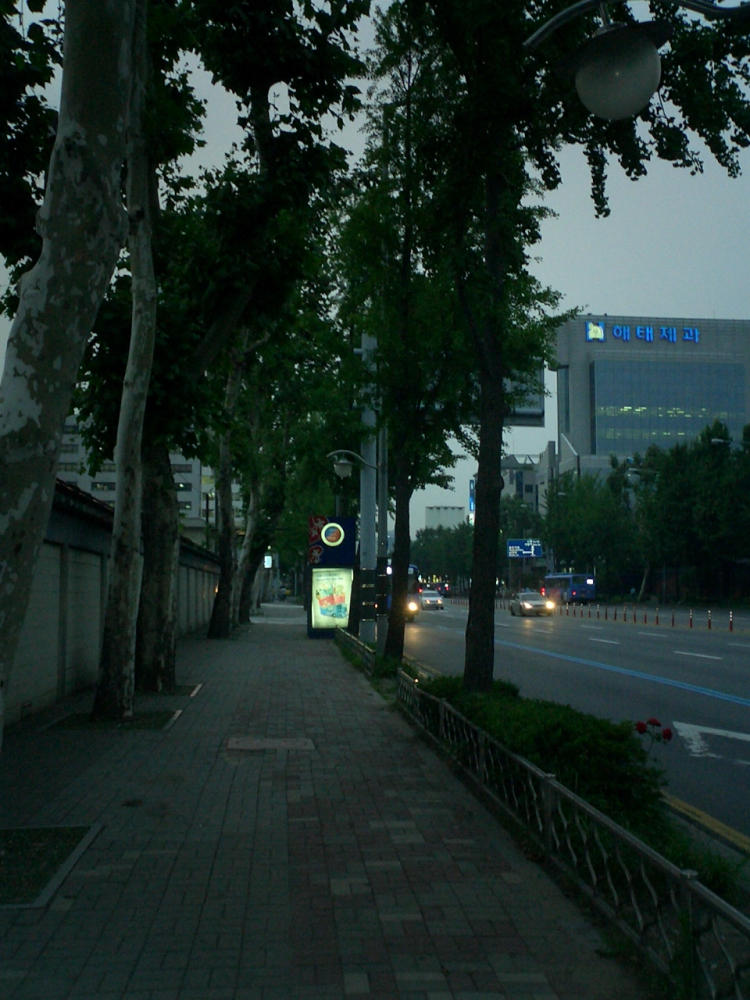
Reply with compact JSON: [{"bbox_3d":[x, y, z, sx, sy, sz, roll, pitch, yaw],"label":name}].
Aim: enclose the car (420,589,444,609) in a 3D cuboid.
[{"bbox_3d":[4.460,7.838,83.638,1.780,1.480,4.400,0,-5,-3],"label":"car"}]

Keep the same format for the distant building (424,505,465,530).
[{"bbox_3d":[27.952,19.037,429.895,16.000,36.000,15.000,0,-5,0],"label":"distant building"}]

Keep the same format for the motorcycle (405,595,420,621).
[{"bbox_3d":[1.982,5.649,56.226,0.800,1.380,2.000,0,-5,-5],"label":"motorcycle"}]

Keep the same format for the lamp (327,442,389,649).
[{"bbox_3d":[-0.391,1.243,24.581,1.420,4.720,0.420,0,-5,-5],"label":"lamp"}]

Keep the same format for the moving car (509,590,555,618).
[{"bbox_3d":[9.588,6.368,65.699,1.800,1.450,4.500,0,-5,-4],"label":"moving car"}]

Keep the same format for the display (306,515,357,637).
[{"bbox_3d":[-1.331,2.348,32.718,1.500,3.720,0.700,0,-5,-3],"label":"display"}]

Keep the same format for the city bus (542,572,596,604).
[{"bbox_3d":[20.746,9.539,114.604,2.500,3.200,11.000,0,-5,-6],"label":"city bus"}]

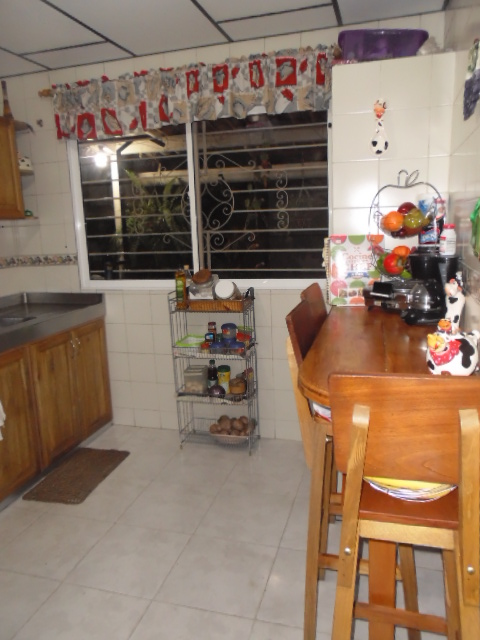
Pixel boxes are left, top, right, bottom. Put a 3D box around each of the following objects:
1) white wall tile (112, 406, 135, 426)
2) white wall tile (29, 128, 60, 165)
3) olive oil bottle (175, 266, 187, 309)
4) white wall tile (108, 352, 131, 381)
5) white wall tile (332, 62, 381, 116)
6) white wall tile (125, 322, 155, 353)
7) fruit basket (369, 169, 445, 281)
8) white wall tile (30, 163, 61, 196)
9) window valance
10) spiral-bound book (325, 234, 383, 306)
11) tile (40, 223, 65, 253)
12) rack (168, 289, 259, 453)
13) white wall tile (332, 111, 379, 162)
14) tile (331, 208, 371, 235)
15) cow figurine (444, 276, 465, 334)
[{"bbox_3d":[-0.833,0.688,3.415,0.183,0.129,0.010,1,11,16],"label":"white wall tile"},{"bbox_3d":[-1.307,-1.154,3.205,0.200,0.200,0.010,1,12,17],"label":"white wall tile"},{"bbox_3d":[-0.362,-0.191,2.937,0.054,0.262,0.052,1,12,17],"label":"olive oil bottle"},{"bbox_3d":[-0.861,0.324,3.381,0.200,0.200,0.010,1,12,17],"label":"white wall tile"},{"bbox_3d":[0.515,-1.016,2.121,0.200,0.200,0.010,1,12,17],"label":"white wall tile"},{"bbox_3d":[-0.670,0.130,3.252,0.203,0.203,0.010,1,11,16],"label":"white wall tile"},{"bbox_3d":[0.707,-0.357,2.044,0.305,0.540,0.220,1,12,17],"label":"fruit basket"},{"bbox_3d":[-1.281,-0.945,3.213,0.203,0.203,0.010,1,11,16],"label":"white wall tile"},{"bbox_3d":[-0.340,-1.265,2.726,1.695,0.310,0.100,1,12,17],"label":"window valance"},{"bbox_3d":[0.527,-0.227,2.211,0.258,0.324,0.030,1,5,17],"label":"spiral-bound book"},{"bbox_3d":[-1.285,-0.554,3.324,0.200,0.200,0.010,1,12,17],"label":"tile"},{"bbox_3d":[-0.140,0.306,2.950,0.475,0.980,0.245,1,12,17],"label":"rack"},{"bbox_3d":[0.519,-0.813,2.143,0.203,0.204,0.010,1,12,17],"label":"white wall tile"},{"bbox_3d":[0.535,-0.417,2.225,0.203,0.200,0.010,1,12,17],"label":"tile"},{"bbox_3d":[0.737,-0.049,1.638,0.060,0.192,0.052,-4,11,-10],"label":"cow figurine"}]

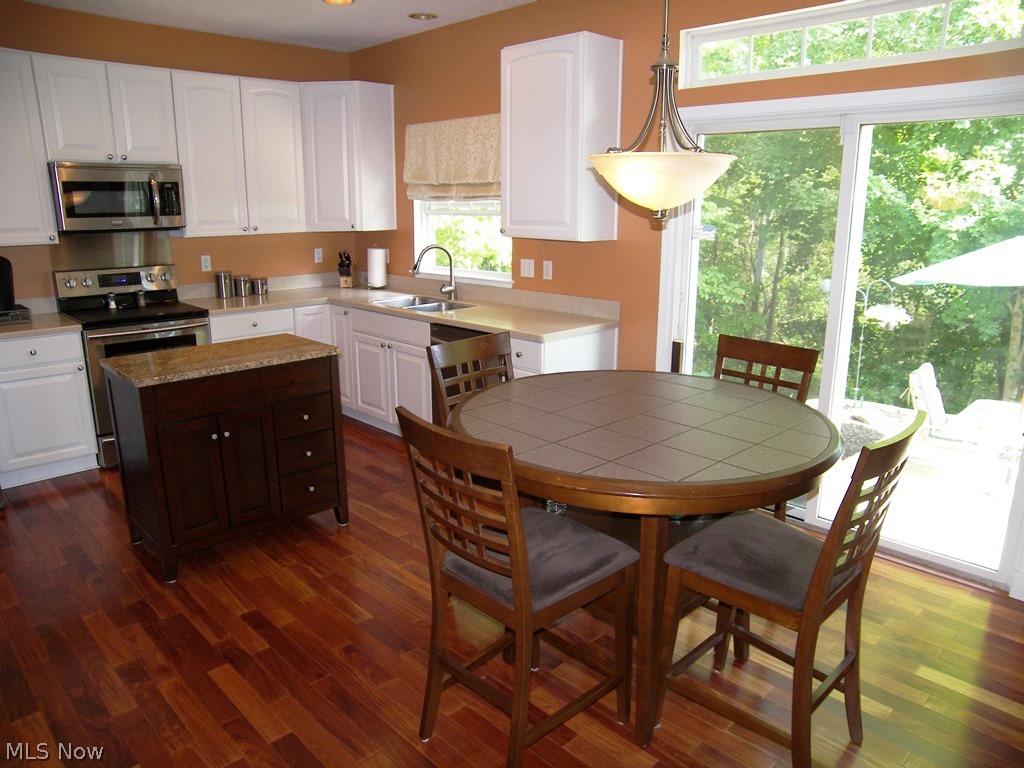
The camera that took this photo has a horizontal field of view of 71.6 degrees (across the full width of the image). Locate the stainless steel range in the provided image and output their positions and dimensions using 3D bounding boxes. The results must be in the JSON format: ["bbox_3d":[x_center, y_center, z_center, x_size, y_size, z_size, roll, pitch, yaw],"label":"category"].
[{"bbox_3d":[-2.434,-0.144,4.663,0.755,1.180,0.690,-13,19,-42],"label":"stainless steel range"}]

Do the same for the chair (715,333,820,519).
[{"bbox_3d":[0.814,0.381,2.749,0.570,1.030,0.465,-12,18,-40],"label":"chair"}]

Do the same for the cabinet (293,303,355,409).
[{"bbox_3d":[-1.339,-0.248,5.587,0.900,0.800,0.900,-13,19,-42],"label":"cabinet"}]

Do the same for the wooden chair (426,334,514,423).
[{"bbox_3d":[0.014,0.362,2.849,0.570,1.030,0.465,13,19,43],"label":"wooden chair"}]

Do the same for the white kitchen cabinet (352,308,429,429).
[{"bbox_3d":[-0.604,-0.117,5.031,0.620,0.800,0.930,-13,19,-42],"label":"white kitchen cabinet"}]

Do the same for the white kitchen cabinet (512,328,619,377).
[{"bbox_3d":[0.260,0.094,4.146,0.620,0.800,0.400,-13,19,-42],"label":"white kitchen cabinet"}]

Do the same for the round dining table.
[{"bbox_3d":[0.413,0.552,2.448,1.210,0.936,1.210,0,15,0],"label":"round dining table"}]

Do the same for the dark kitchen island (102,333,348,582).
[{"bbox_3d":[-1.333,0.303,3.398,0.555,0.900,0.940,13,19,43],"label":"dark kitchen island"}]

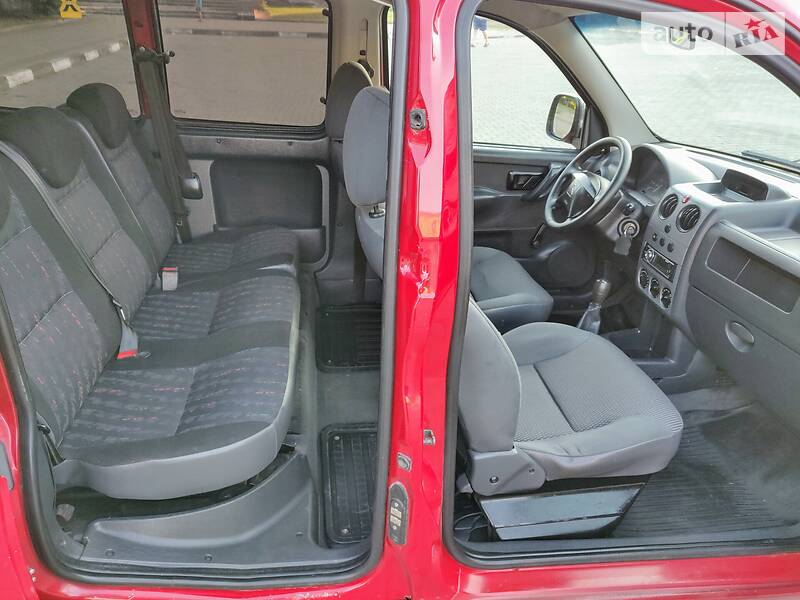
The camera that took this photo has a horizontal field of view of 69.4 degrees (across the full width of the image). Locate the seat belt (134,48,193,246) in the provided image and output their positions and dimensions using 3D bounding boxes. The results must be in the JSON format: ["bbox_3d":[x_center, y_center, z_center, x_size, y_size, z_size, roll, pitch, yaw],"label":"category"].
[{"bbox_3d":[-0.875,-0.558,2.183,0.143,0.714,0.092,0,26,-8],"label":"seat belt"}]

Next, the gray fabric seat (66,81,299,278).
[{"bbox_3d":[-0.726,-0.361,2.011,0.740,0.714,0.449,0,26,-8],"label":"gray fabric seat"}]

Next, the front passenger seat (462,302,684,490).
[{"bbox_3d":[0.292,-0.037,1.433,0.877,0.903,0.525,0,26,-8],"label":"front passenger seat"}]

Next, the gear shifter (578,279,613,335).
[{"bbox_3d":[0.649,0.039,1.931,0.107,0.230,0.092,0,26,-8],"label":"gear shifter"}]

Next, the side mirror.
[{"bbox_3d":[0.750,-0.804,2.555,0.122,0.219,0.194,-6,28,-19],"label":"side mirror"}]

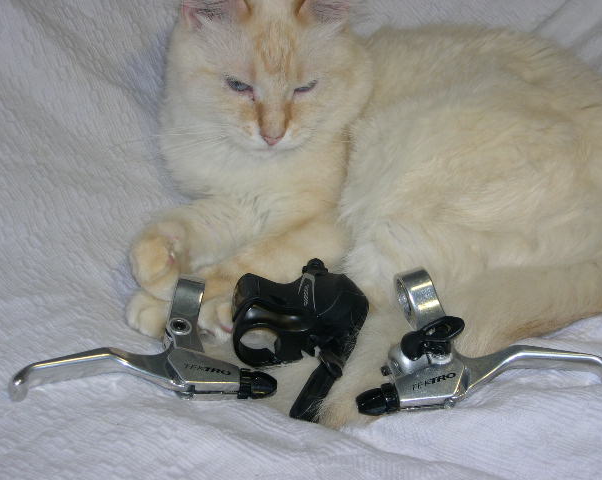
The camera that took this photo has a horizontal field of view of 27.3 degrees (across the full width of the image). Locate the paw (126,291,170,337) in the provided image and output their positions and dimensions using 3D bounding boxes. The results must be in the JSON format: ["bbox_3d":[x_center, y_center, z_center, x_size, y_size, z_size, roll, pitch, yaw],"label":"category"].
[{"bbox_3d":[-0.090,0.043,0.742,0.030,0.025,0.036,17,45,18],"label":"paw"}]

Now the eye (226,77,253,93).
[{"bbox_3d":[-0.037,-0.094,0.752,0.017,0.010,0.009,0,18,0],"label":"eye"}]

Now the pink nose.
[{"bbox_3d":[-0.017,-0.059,0.735,0.013,0.009,0.008,0,18,0],"label":"pink nose"}]

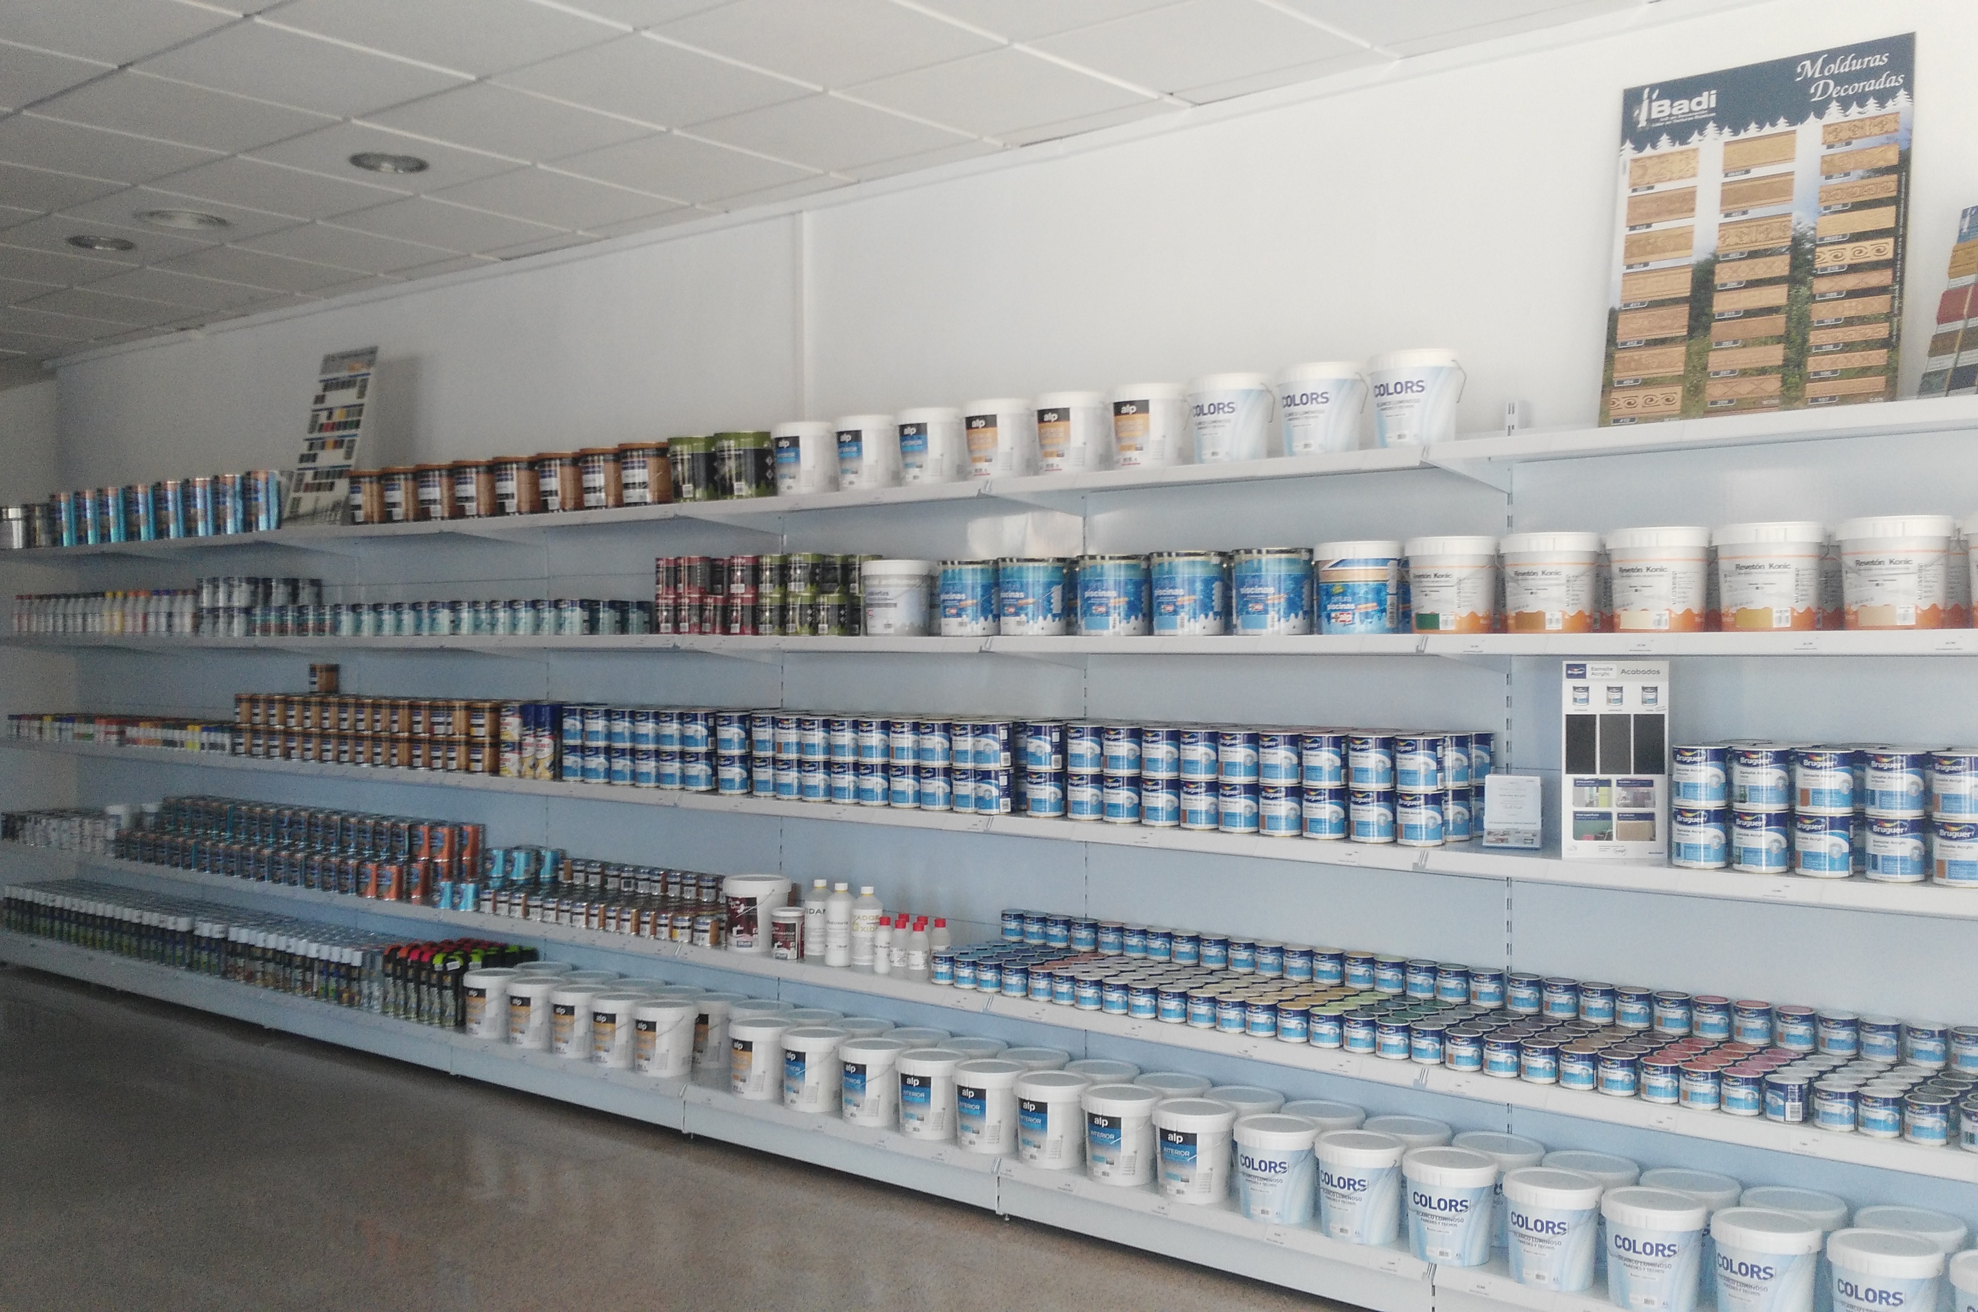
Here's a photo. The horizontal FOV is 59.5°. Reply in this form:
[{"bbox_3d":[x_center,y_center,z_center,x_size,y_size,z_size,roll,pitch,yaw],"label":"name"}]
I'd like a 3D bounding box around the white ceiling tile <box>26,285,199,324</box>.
[{"bbox_3d":[-3.692,-1.495,7.339,0.595,0.020,0.595,1,2,38],"label":"white ceiling tile"}]

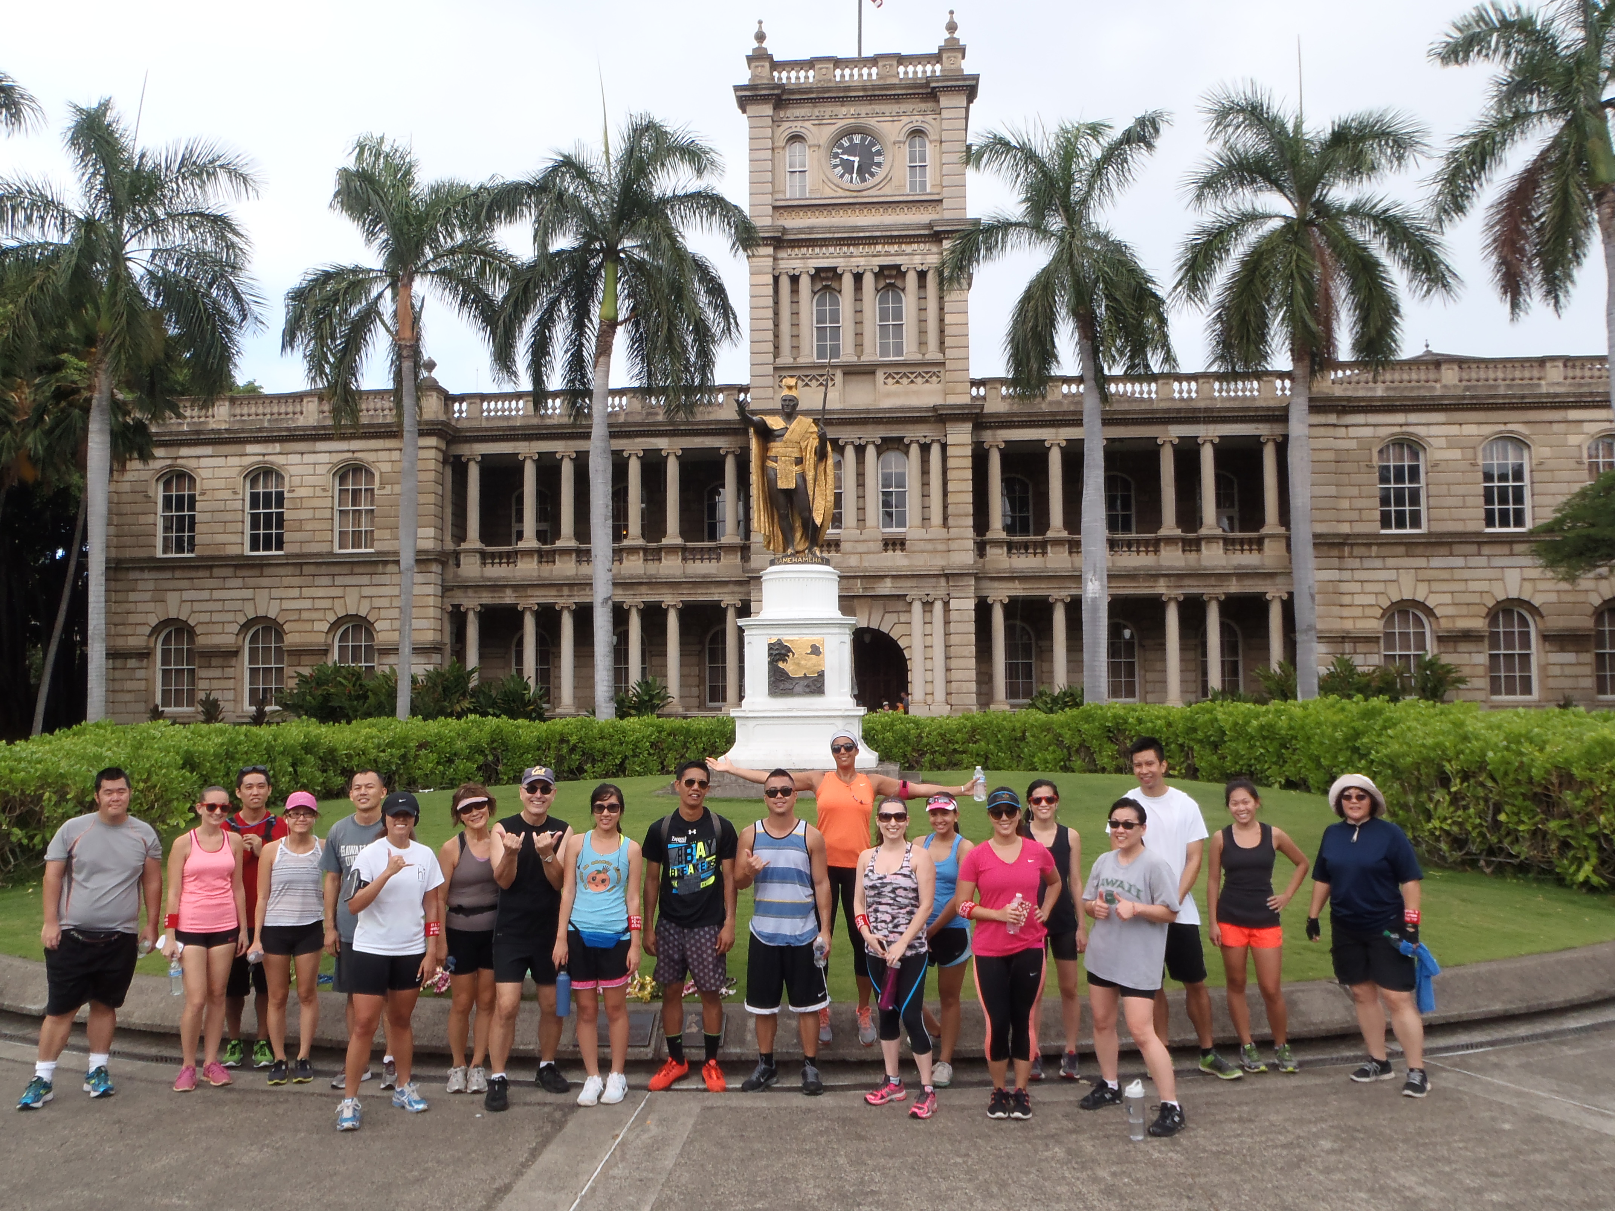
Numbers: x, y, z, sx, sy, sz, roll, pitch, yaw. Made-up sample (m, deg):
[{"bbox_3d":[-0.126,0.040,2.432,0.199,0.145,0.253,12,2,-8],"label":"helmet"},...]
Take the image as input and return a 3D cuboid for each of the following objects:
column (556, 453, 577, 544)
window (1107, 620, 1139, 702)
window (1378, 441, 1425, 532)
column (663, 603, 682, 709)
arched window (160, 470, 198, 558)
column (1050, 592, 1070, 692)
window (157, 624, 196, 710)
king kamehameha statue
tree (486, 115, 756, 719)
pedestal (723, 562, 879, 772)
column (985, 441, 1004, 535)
[{"bbox_3d":[-8.095,-3.603,44.220,0.660,3.190,0.640,-1,-4,5],"label":"column"},{"bbox_3d":[10.735,1.900,44.467,0.983,2.798,0.250,-1,-3,5],"label":"window"},{"bbox_3d":[18.177,-3.634,39.923,1.376,2.853,0.250,-1,-3,5],"label":"window"},{"bbox_3d":[-4.732,1.801,45.962,0.680,3.867,0.650,-1,-4,5],"label":"column"},{"bbox_3d":[-21.216,-3.140,44.184,1.420,2.930,0.250,-1,-4,5],"label":"arched window"},{"bbox_3d":[8.675,1.598,44.800,0.680,3.867,0.650,-1,-4,5],"label":"column"},{"bbox_3d":[-21.158,2.099,43.959,1.420,2.830,0.250,-1,-4,5],"label":"window"},{"bbox_3d":[-0.314,-1.924,18.622,1.319,2.602,1.050,-1,-3,5],"label":"king kamehameha statue"},{"bbox_3d":[-4.666,-4.415,32.695,6.456,16.108,6.456,-1,-4,5],"label":"tree"},{"bbox_3d":[-0.118,0.883,18.850,2.170,2.830,2.150,-1,-4,5],"label":"pedestal"},{"bbox_3d":[5.929,-3.671,41.353,0.562,2.959,0.562,-1,-3,5],"label":"column"}]

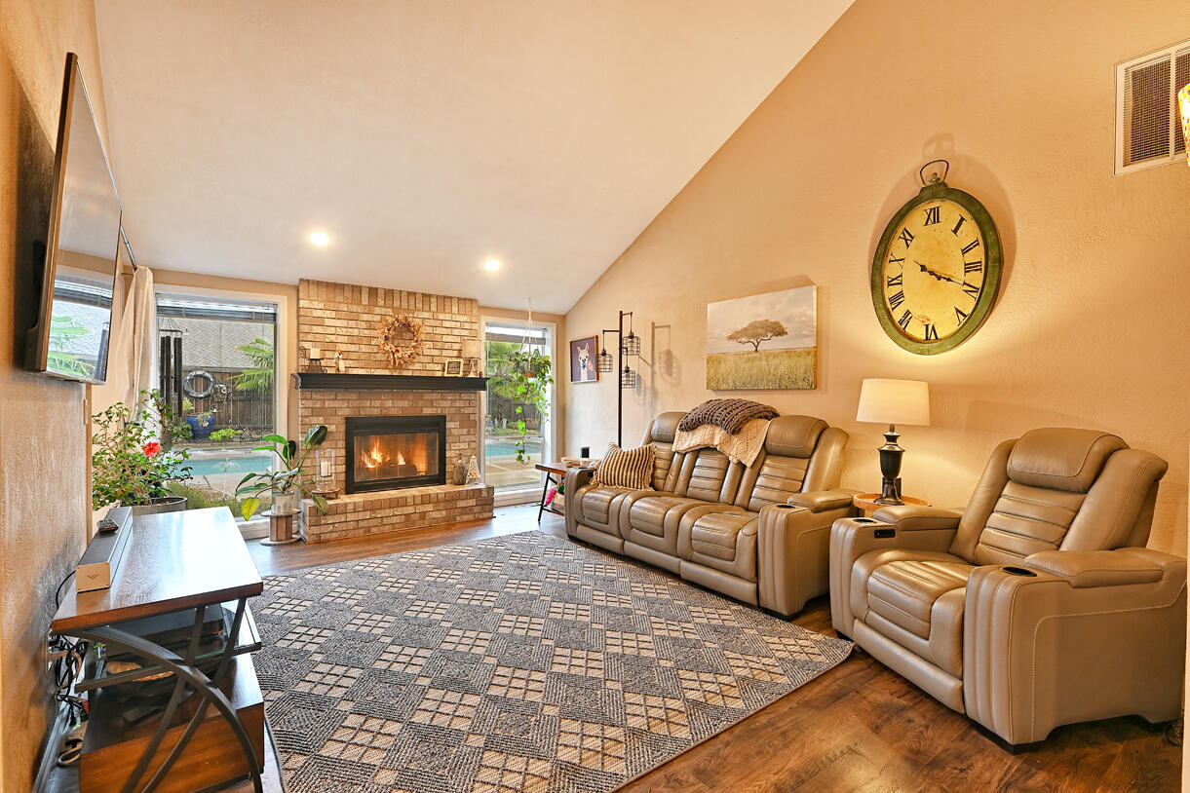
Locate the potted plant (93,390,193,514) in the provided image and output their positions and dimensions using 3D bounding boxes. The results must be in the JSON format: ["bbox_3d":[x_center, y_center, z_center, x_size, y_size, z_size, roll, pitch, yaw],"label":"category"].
[{"bbox_3d":[-3.254,0.607,4.018,0.650,1.306,0.650,0,0,-37],"label":"potted plant"}]

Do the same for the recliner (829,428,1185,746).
[{"bbox_3d":[1.910,0.728,2.677,0.990,1.162,1.010,0,1,-14],"label":"recliner"}]

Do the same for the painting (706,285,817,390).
[{"bbox_3d":[1.318,-0.441,4.593,0.038,0.765,1.052,0,0,-37],"label":"painting"}]

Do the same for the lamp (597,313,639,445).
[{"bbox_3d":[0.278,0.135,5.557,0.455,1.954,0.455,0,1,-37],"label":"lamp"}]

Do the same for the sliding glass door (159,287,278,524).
[{"bbox_3d":[-3.186,0.131,4.775,0.871,1.927,0.119,0,1,-37],"label":"sliding glass door"}]

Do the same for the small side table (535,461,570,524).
[{"bbox_3d":[-0.167,0.974,5.537,0.625,0.574,0.625,0,0,-37],"label":"small side table"}]

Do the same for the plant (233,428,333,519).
[{"bbox_3d":[-2.678,0.655,4.810,0.634,0.792,0.581,0,1,-37],"label":"plant"}]

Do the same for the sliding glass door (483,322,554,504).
[{"bbox_3d":[-0.909,0.162,6.479,0.924,2.020,0.119,0,1,-37],"label":"sliding glass door"}]

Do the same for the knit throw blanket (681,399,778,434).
[{"bbox_3d":[1.039,0.162,4.595,0.395,0.284,0.714,0,0,-37],"label":"knit throw blanket"}]

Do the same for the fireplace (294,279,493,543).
[{"bbox_3d":[-1.859,0.098,5.404,1.756,2.270,0.502,0,1,-37],"label":"fireplace"}]

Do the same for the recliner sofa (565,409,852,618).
[{"bbox_3d":[0.805,0.699,4.354,1.001,1.135,2.257,0,0,-37],"label":"recliner sofa"}]

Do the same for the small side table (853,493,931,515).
[{"bbox_3d":[1.779,0.948,3.381,0.427,0.644,0.427,0,0,-37],"label":"small side table"}]

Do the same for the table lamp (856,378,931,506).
[{"bbox_3d":[1.793,0.274,3.397,0.403,0.755,0.403,0,1,-37],"label":"table lamp"}]

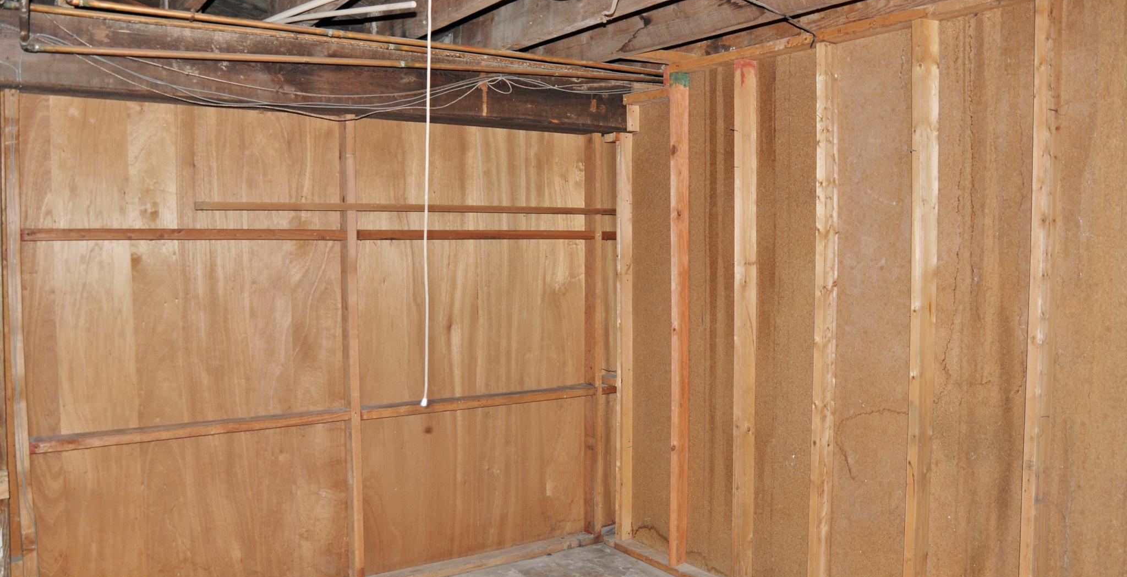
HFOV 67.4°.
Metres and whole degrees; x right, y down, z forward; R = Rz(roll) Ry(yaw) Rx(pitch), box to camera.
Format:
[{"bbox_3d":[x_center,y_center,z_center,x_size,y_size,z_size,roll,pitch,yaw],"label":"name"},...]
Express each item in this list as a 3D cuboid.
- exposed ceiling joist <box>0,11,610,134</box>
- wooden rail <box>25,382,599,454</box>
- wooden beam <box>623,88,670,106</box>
[{"bbox_3d":[-0.872,-0.853,3.481,2.580,0.255,0.230,-2,4,-29],"label":"exposed ceiling joist"},{"bbox_3d":[-0.900,0.560,3.769,2.527,0.038,0.088,-2,4,-29],"label":"wooden rail"},{"bbox_3d":[0.416,-0.893,3.946,0.086,0.042,0.300,-3,4,-39],"label":"wooden beam"}]

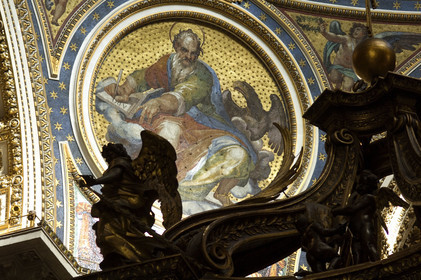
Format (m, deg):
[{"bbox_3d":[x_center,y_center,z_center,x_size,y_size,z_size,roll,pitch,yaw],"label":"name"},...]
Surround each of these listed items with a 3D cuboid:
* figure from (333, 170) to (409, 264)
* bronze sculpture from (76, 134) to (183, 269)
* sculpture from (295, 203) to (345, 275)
[{"bbox_3d":[3.697,1.903,34.372,1.250,2.600,1.250,26,-42,-33],"label":"figure"},{"bbox_3d":[-1.869,1.703,35.493,2.300,4.000,2.000,5,-35,-7],"label":"bronze sculpture"},{"bbox_3d":[2.577,2.367,34.606,1.000,2.000,0.900,-18,-39,25],"label":"sculpture"}]

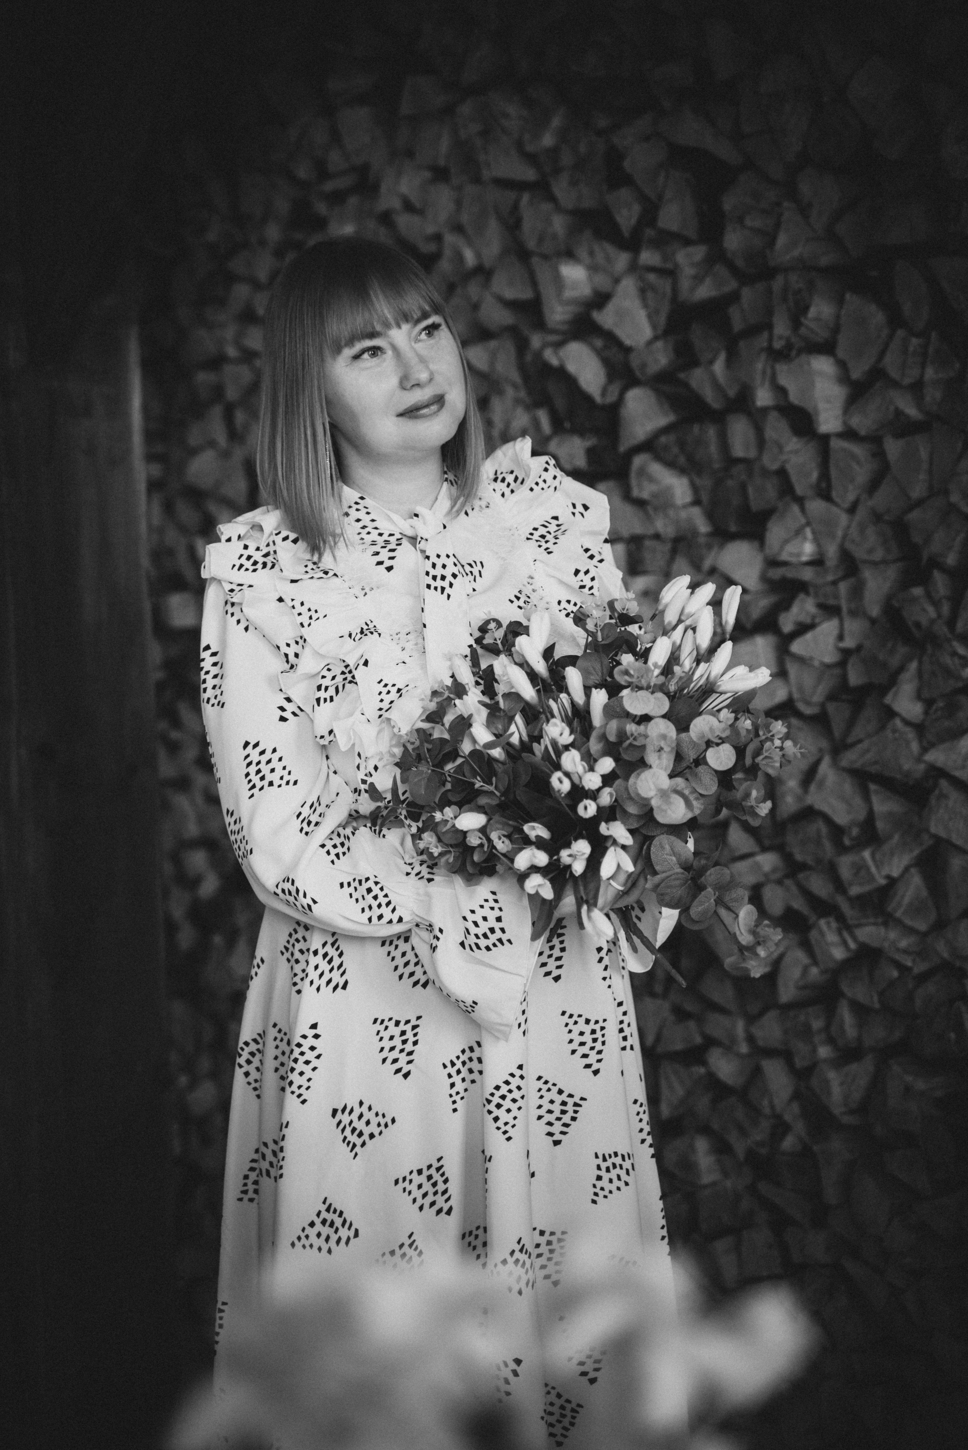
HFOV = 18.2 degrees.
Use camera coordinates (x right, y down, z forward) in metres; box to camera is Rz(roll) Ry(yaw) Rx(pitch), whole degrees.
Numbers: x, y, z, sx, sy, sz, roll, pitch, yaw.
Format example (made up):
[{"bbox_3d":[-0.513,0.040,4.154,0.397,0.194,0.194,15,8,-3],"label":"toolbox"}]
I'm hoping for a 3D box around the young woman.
[{"bbox_3d":[-0.050,0.355,2.940,0.500,1.660,0.420,-3,3,-20],"label":"young woman"}]

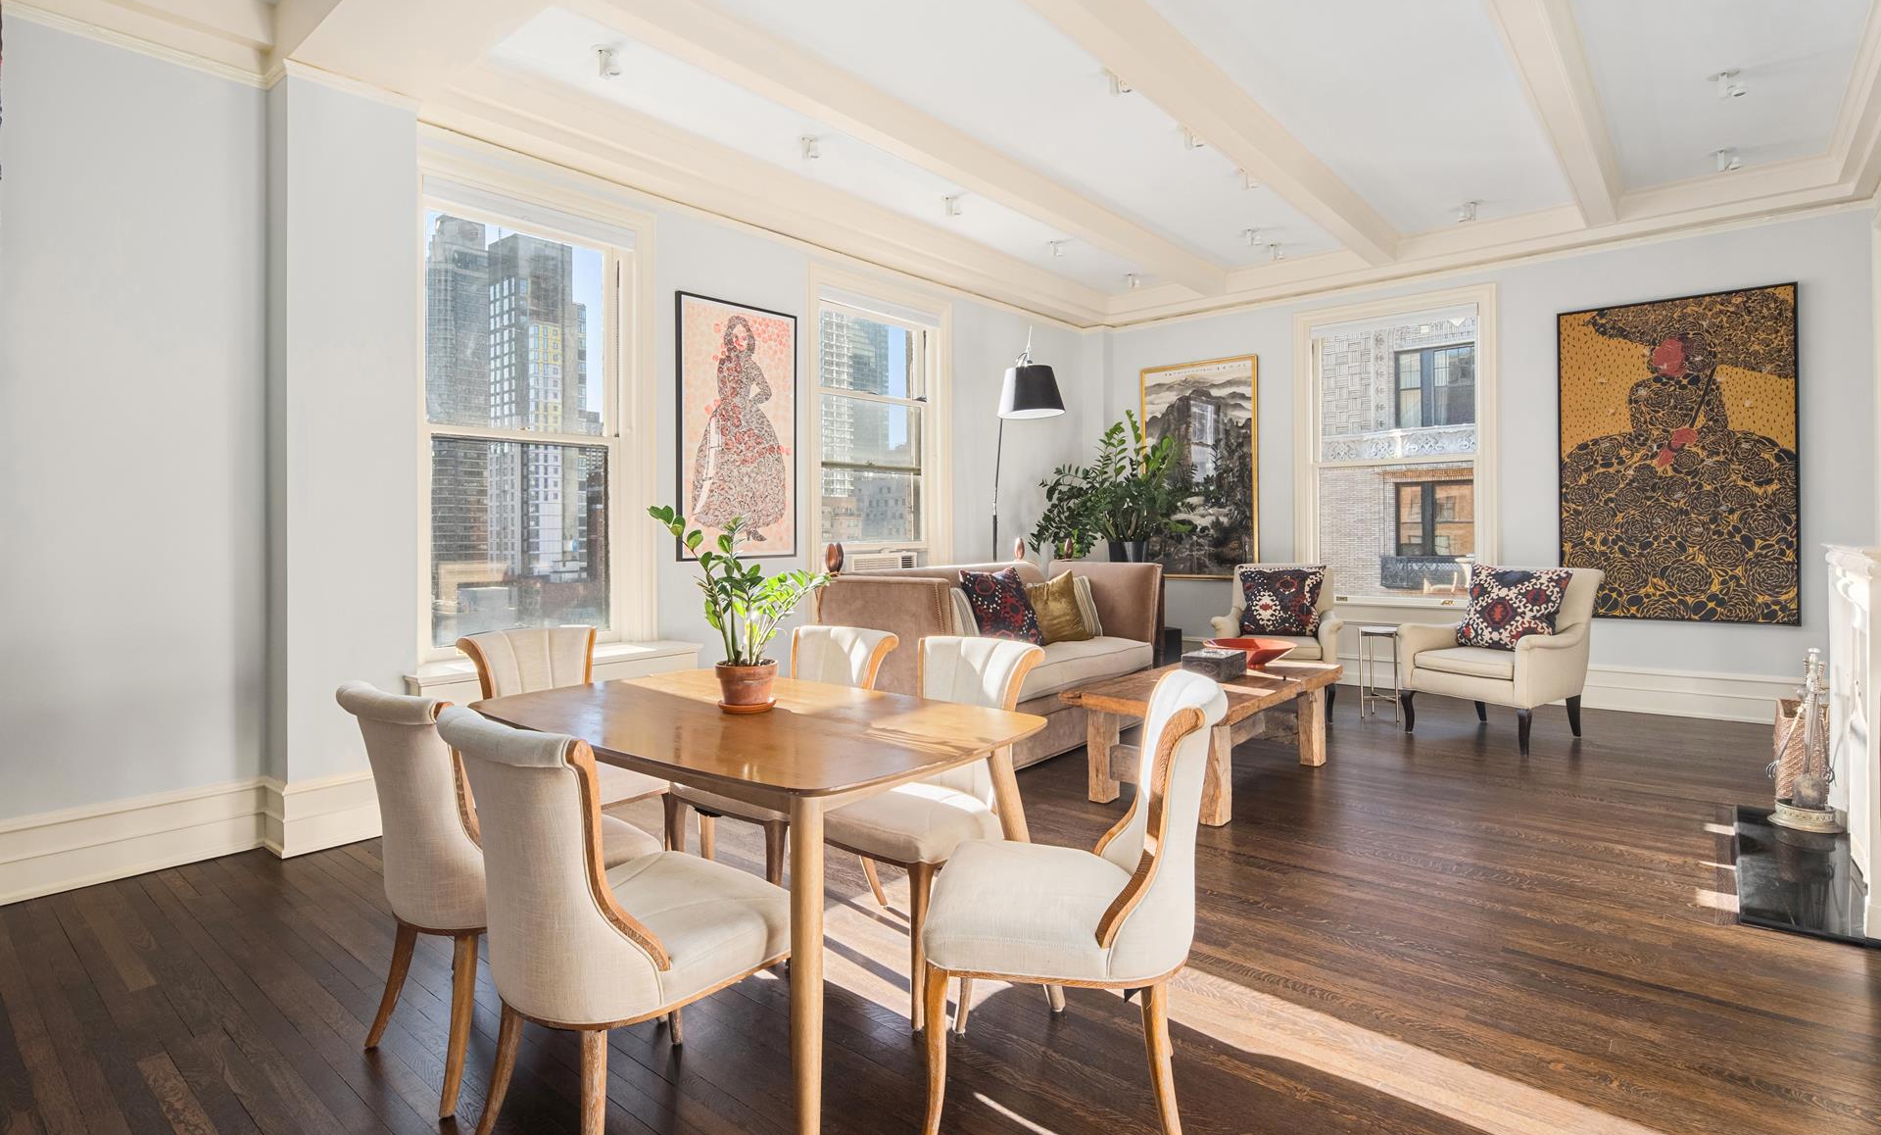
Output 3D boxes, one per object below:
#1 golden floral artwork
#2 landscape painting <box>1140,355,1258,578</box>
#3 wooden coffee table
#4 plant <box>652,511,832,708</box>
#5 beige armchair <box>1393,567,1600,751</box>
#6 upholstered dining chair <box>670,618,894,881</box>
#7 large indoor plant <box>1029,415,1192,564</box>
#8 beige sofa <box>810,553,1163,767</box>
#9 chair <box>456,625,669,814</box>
[{"bbox_3d":[4.659,-0.677,5.659,1.176,2.049,0.050,1,3,39],"label":"golden floral artwork"},{"bbox_3d":[2.206,-0.830,7.613,1.048,1.825,0.040,1,3,39],"label":"landscape painting"},{"bbox_3d":[1.370,0.797,4.440,0.740,0.465,1.600,1,3,40],"label":"wooden coffee table"},{"bbox_3d":[-0.542,0.104,2.406,0.460,0.549,0.380,-1,2,0],"label":"plant"},{"bbox_3d":[3.259,0.508,5.205,0.820,0.950,0.760,-2,2,-28],"label":"beige armchair"},{"bbox_3d":[-0.474,0.664,2.846,0.490,0.885,0.590,1,3,38],"label":"upholstered dining chair"},{"bbox_3d":[1.221,-0.390,6.285,1.100,1.420,0.950,-1,2,0],"label":"large indoor plant"},{"bbox_3d":[0.393,0.510,5.182,0.900,1.000,2.200,1,3,40],"label":"beige sofa"},{"bbox_3d":[-1.199,0.670,2.868,0.590,0.885,0.490,1,3,37],"label":"chair"}]

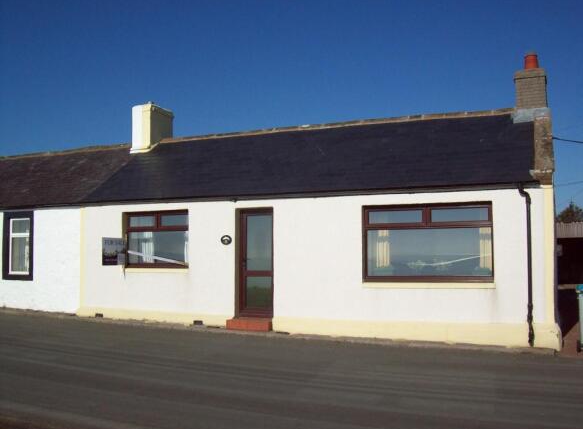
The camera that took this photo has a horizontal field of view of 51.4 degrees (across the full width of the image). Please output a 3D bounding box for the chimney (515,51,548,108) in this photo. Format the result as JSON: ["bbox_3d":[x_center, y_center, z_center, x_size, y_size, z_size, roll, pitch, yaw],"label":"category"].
[{"bbox_3d":[4.962,-2.720,12.570,0.615,1.240,0.664,-2,-4,22],"label":"chimney"}]

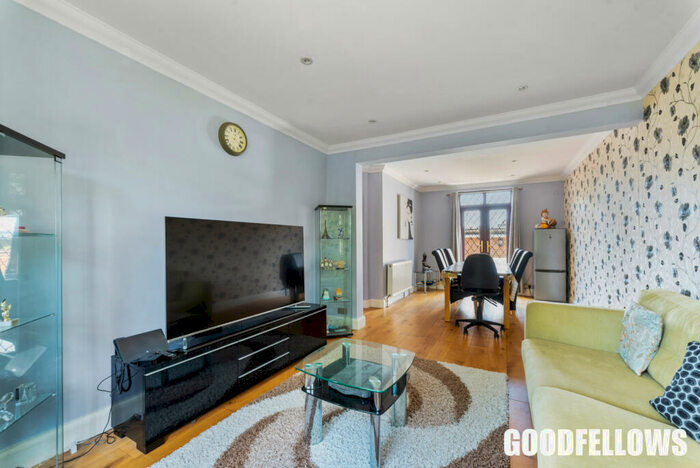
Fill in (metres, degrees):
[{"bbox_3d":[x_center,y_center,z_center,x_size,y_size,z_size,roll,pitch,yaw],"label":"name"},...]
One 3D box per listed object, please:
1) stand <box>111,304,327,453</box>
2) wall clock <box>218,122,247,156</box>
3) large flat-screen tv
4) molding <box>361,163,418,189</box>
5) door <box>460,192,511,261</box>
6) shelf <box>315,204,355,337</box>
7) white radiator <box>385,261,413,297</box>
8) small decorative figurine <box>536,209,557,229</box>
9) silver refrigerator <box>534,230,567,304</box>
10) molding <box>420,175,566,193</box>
[{"bbox_3d":[-0.890,1.028,2.416,0.430,0.475,1.780,0,-2,30],"label":"stand"},{"bbox_3d":[-1.095,-0.891,2.572,0.060,0.300,0.300,-1,-2,29],"label":"wall clock"},{"bbox_3d":[-0.918,0.326,2.517,0.080,0.840,1.425,-1,-2,32],"label":"large flat-screen tv"},{"bbox_3d":[1.048,-1.176,6.018,0.380,0.130,2.400,-1,-2,29],"label":"molding"},{"bbox_3d":[3.085,0.208,6.237,1.100,2.370,0.100,0,-2,30],"label":"door"},{"bbox_3d":[-0.218,0.472,3.584,0.430,1.630,0.370,1,-1,-15],"label":"shelf"},{"bbox_3d":[1.044,0.881,5.595,0.100,0.575,1.200,0,-2,30],"label":"white radiator"},{"bbox_3d":[4.013,-0.313,5.564,0.230,0.410,0.370,2,-2,-44],"label":"small decorative figurine"},{"bbox_3d":[3.908,0.644,5.342,0.475,1.465,0.530,0,-2,30],"label":"silver refrigerator"},{"bbox_3d":[3.039,-1.164,6.236,3.000,0.130,0.110,-1,-2,29],"label":"molding"}]

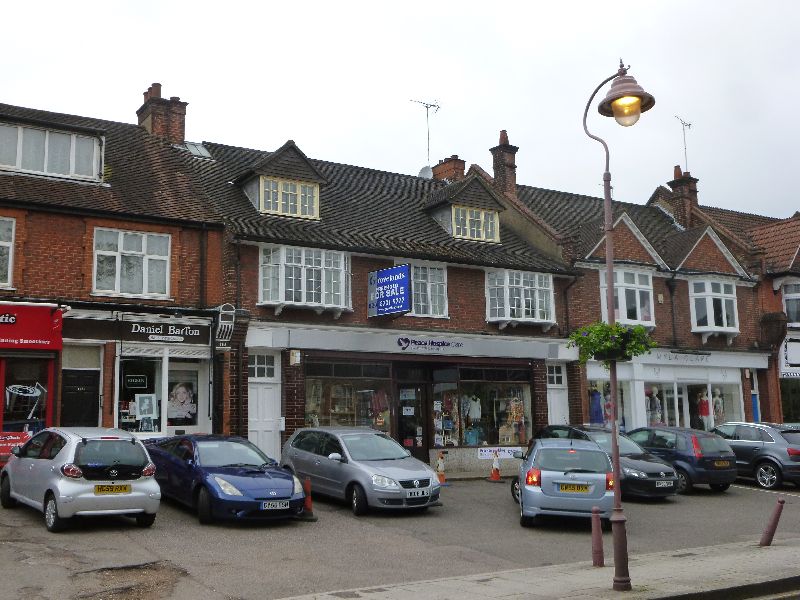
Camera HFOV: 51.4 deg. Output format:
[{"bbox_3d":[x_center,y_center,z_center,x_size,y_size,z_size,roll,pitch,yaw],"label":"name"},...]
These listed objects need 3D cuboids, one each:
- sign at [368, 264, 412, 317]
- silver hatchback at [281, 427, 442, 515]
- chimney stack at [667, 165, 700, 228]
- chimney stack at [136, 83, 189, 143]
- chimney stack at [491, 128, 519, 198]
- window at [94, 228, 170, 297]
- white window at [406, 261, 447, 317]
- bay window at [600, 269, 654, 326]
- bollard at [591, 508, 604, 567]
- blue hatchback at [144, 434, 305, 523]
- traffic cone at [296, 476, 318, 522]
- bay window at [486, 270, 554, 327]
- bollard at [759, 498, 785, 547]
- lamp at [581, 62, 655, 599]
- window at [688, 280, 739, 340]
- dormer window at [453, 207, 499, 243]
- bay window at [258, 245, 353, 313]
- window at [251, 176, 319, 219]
[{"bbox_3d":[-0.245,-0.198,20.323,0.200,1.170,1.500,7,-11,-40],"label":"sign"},{"bbox_3d":[-0.862,3.270,16.452,1.660,1.467,3.920,5,-7,-37],"label":"silver hatchback"},{"bbox_3d":[11.133,-3.949,32.508,0.820,2.524,0.850,4,-10,-28],"label":"chimney stack"},{"bbox_3d":[-7.011,-5.367,24.630,1.126,1.977,1.650,4,-10,-28],"label":"chimney stack"},{"bbox_3d":[3.351,-4.344,26.682,0.620,2.178,0.620,4,-10,-30],"label":"chimney stack"},{"bbox_3d":[-6.075,-0.806,18.920,1.695,1.522,0.150,4,-10,-26],"label":"window"},{"bbox_3d":[0.543,-0.257,21.618,1.560,1.409,0.160,4,-10,-28],"label":"white window"},{"bbox_3d":[7.347,-0.035,26.316,2.320,1.756,0.460,5,-10,-31],"label":"bay window"},{"bbox_3d":[2.621,3.141,11.058,0.155,0.758,0.155,-1,-9,0],"label":"bollard"},{"bbox_3d":[-3.310,3.230,15.500,1.735,1.310,4.330,6,-7,-35],"label":"blue hatchback"},{"bbox_3d":[-1.608,3.485,14.657,0.340,0.726,0.340,4,-10,-28],"label":"traffic cone"},{"bbox_3d":[3.443,0.014,22.887,2.242,1.469,0.420,4,-10,-28],"label":"bay window"},{"bbox_3d":[5.885,3.479,13.104,0.170,0.798,0.170,19,-1,-25],"label":"bollard"},{"bbox_3d":[2.649,0.188,9.846,0.720,6.288,1.200,5,-10,-28],"label":"lamp"},{"bbox_3d":[10.850,0.264,28.391,2.300,1.895,0.460,5,-10,-31],"label":"window"},{"bbox_3d":[2.131,-2.144,23.906,1.568,0.922,0.200,4,-10,-28],"label":"dormer window"},{"bbox_3d":[-2.131,-0.500,19.902,2.450,1.527,0.450,4,-10,-30],"label":"bay window"},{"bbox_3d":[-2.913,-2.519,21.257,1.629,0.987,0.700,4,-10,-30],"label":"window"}]

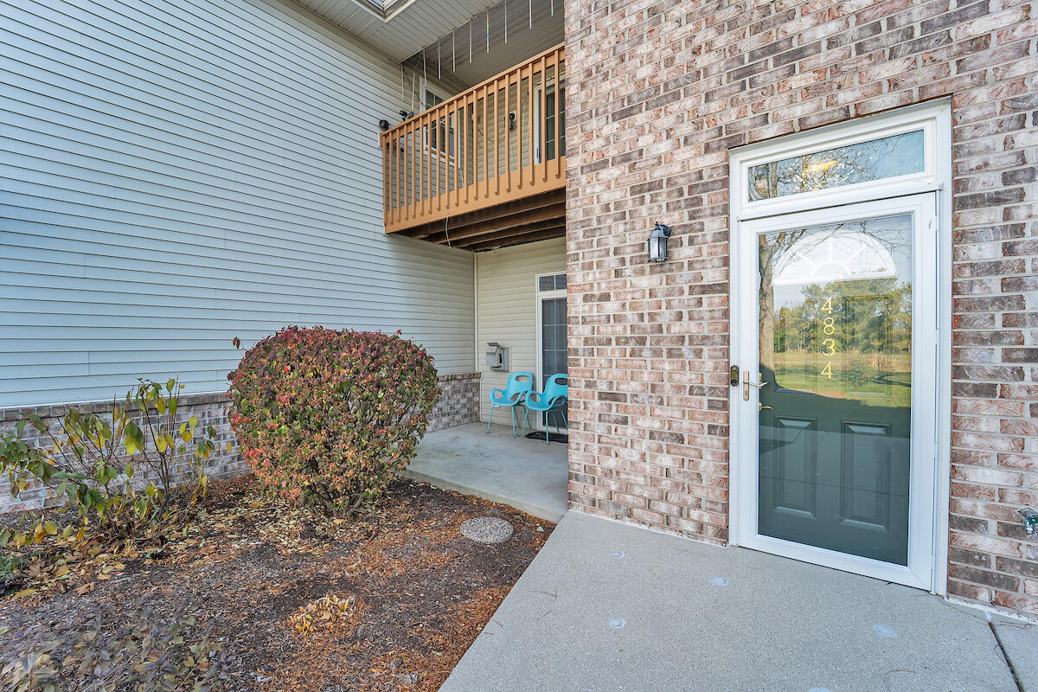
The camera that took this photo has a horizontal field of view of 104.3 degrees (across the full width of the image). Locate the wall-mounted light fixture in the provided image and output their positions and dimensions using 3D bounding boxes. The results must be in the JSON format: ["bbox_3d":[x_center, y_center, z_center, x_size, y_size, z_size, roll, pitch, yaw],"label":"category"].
[{"bbox_3d":[0.933,-0.671,2.670,0.130,0.265,0.210,0,0,34],"label":"wall-mounted light fixture"}]

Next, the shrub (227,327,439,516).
[{"bbox_3d":[-1.400,0.610,3.240,1.460,1.440,1.460,0,0,-23],"label":"shrub"}]

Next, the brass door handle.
[{"bbox_3d":[1.426,0.247,2.435,0.135,0.180,0.075,0,0,34],"label":"brass door handle"}]

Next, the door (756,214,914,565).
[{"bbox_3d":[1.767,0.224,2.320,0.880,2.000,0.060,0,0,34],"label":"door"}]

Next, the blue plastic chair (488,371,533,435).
[{"bbox_3d":[-0.115,0.836,5.850,0.600,0.840,0.550,0,0,37],"label":"blue plastic chair"}]

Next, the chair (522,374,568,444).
[{"bbox_3d":[0.385,0.836,5.500,0.600,0.840,0.550,0,0,41],"label":"chair"}]

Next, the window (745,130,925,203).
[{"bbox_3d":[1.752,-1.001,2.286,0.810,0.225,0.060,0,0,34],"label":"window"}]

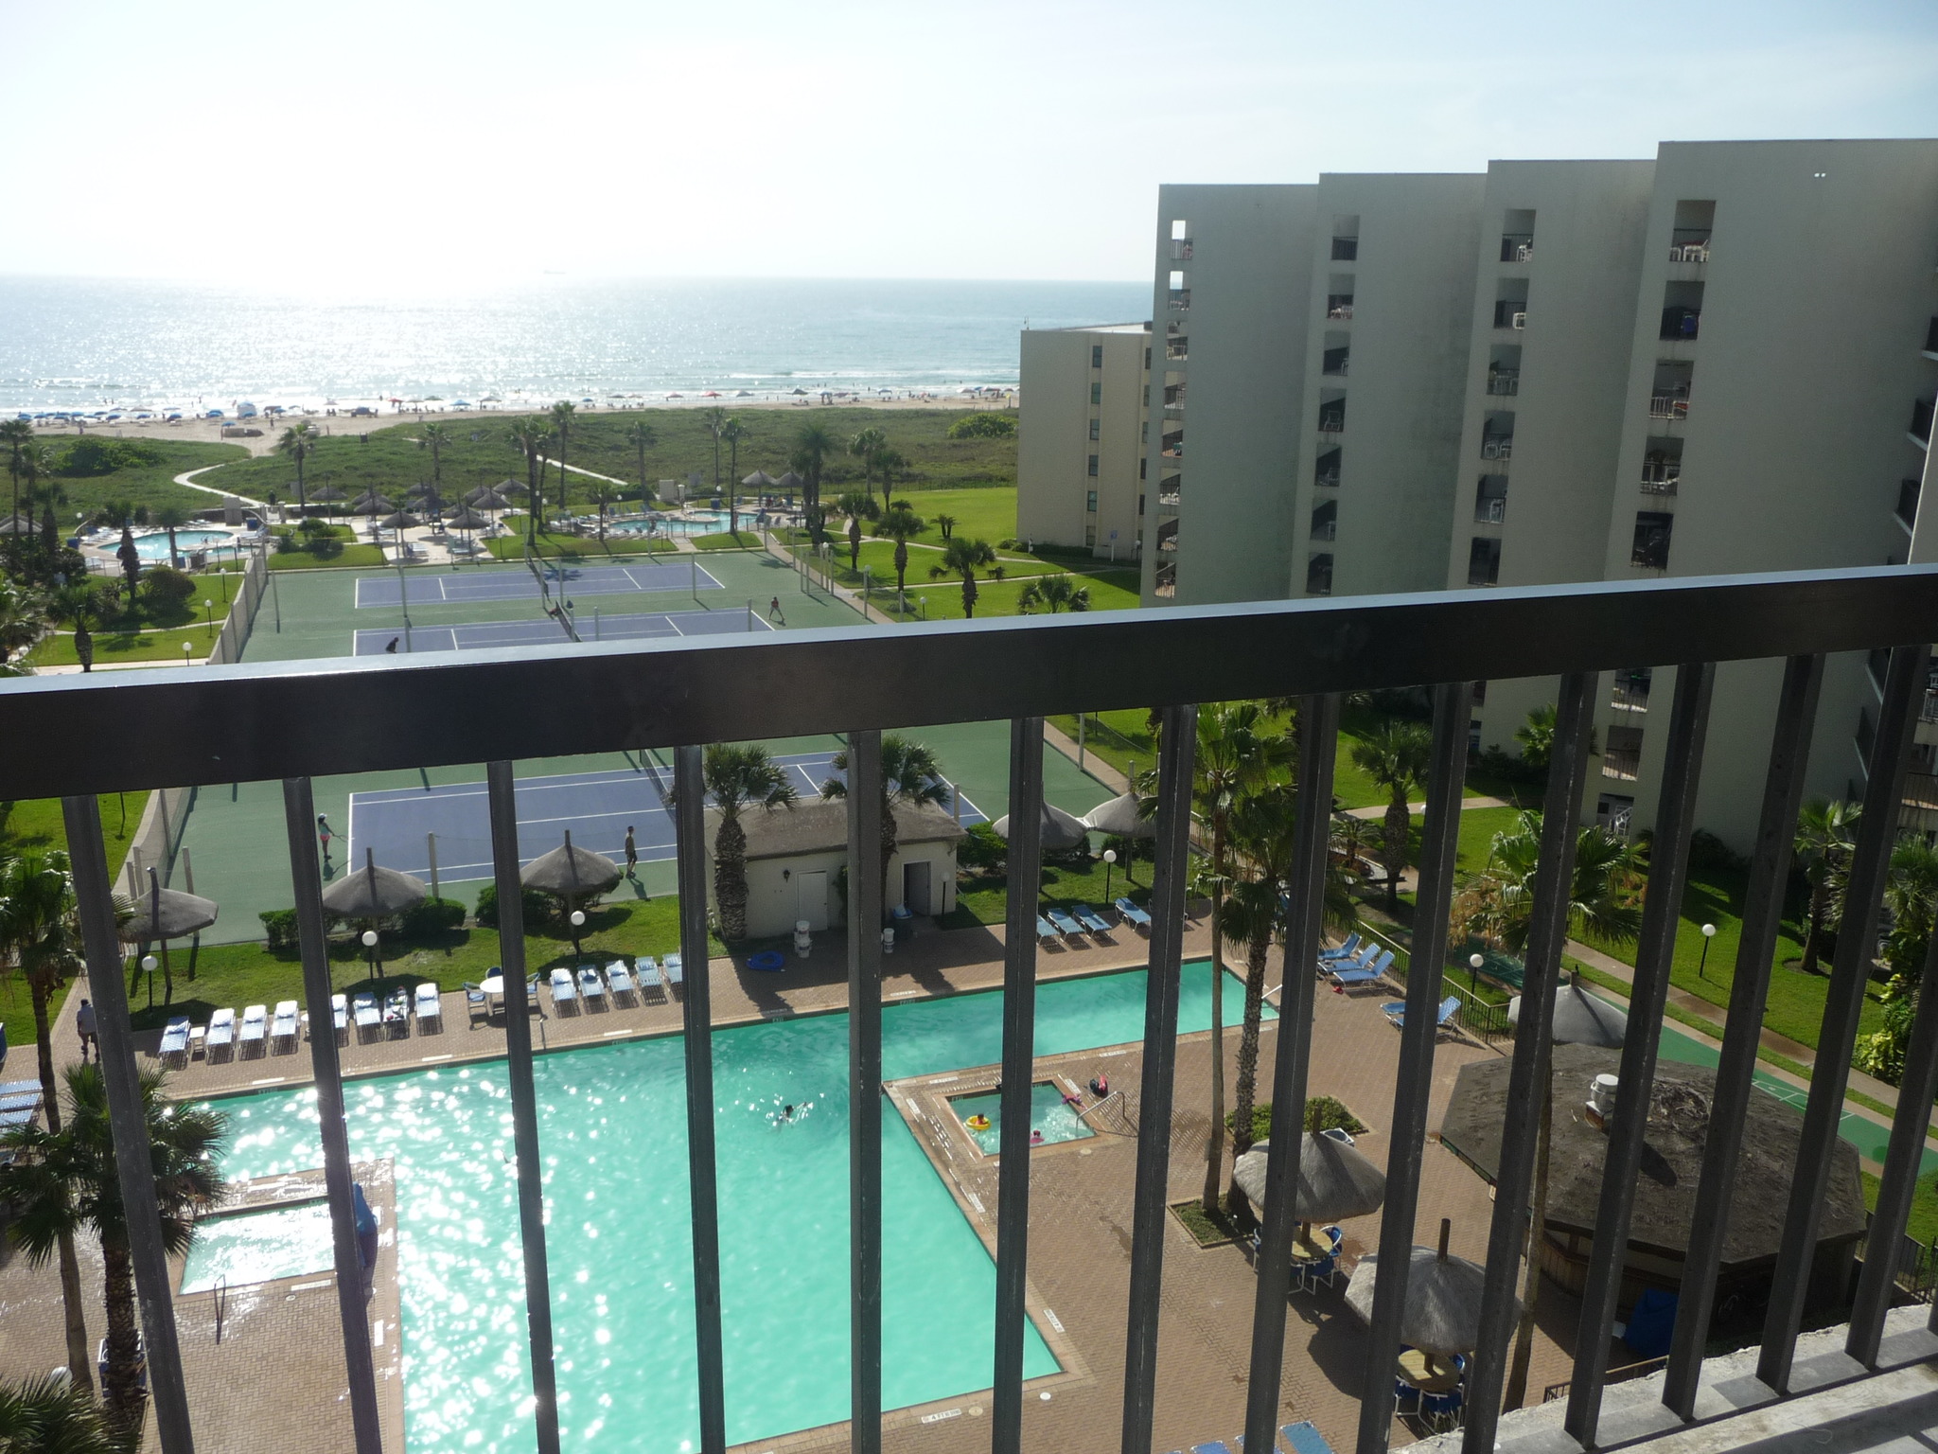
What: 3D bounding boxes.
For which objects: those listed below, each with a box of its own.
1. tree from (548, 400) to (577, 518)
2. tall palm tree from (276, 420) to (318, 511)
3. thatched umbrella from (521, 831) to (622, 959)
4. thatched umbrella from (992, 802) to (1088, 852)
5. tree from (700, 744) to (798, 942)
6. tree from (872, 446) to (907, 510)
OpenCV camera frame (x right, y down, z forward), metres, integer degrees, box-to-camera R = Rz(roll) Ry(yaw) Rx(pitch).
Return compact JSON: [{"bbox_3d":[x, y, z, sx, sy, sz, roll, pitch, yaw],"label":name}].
[{"bbox_3d":[-36.209,-24.346,140.943,2.500,9.780,2.500,-3,16,-14],"label":"tree"},{"bbox_3d":[-58.019,-22.496,136.442,3.500,8.250,3.500,-6,17,-22],"label":"tall palm tree"},{"bbox_3d":[-12.373,5.176,48.963,3.150,4.110,3.150,1,16,0],"label":"thatched umbrella"},{"bbox_3d":[2.461,3.808,54.502,3.300,3.970,3.300,1,16,0],"label":"thatched umbrella"},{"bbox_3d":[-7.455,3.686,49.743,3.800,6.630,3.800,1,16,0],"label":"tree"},{"bbox_3d":[-7.072,-22.310,142.274,3.200,5.750,3.200,0,16,-3],"label":"tree"}]

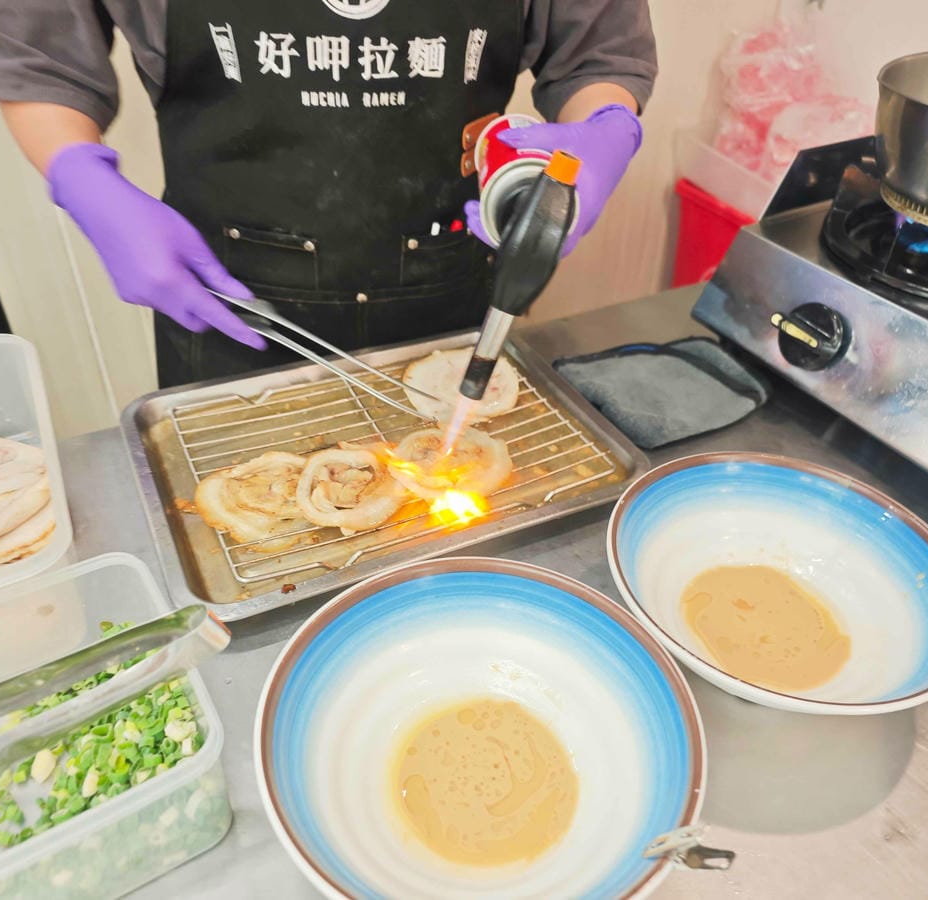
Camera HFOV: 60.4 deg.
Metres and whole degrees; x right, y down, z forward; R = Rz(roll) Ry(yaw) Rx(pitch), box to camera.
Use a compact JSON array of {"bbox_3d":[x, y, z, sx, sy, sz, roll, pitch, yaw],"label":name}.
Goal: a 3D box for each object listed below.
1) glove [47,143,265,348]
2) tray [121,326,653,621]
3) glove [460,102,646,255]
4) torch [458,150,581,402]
[{"bbox_3d":[-0.257,-0.165,0.665,0.220,0.073,0.087,43,78,10],"label":"glove"},{"bbox_3d":[-0.064,-0.001,0.628,0.356,0.022,0.274,-15,40,-22],"label":"tray"},{"bbox_3d":[0.072,-0.208,0.619,0.155,0.102,0.097,-31,72,-22],"label":"glove"},{"bbox_3d":[0.034,-0.117,0.541,0.039,0.182,0.063,15,33,-10],"label":"torch"}]

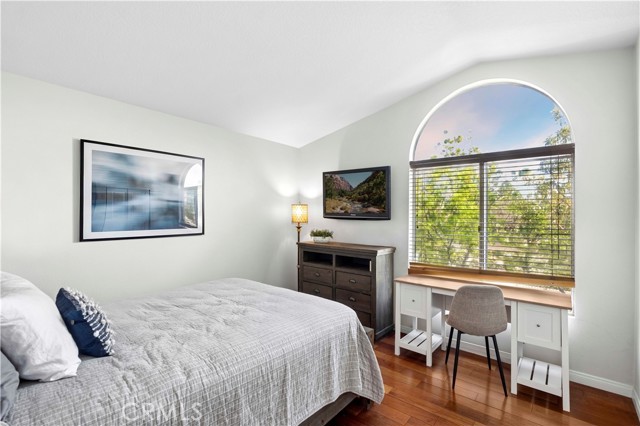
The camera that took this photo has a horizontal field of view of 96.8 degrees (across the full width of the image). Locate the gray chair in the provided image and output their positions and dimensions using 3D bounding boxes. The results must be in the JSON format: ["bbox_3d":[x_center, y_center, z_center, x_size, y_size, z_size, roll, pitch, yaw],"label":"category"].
[{"bbox_3d":[1.322,0.999,2.447,0.430,0.869,0.490,0,0,15],"label":"gray chair"}]

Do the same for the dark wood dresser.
[{"bbox_3d":[0.299,0.920,3.633,1.205,1.005,0.450,1,0,39],"label":"dark wood dresser"}]

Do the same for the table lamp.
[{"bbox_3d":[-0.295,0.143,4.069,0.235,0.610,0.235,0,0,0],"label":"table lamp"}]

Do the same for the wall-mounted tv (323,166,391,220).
[{"bbox_3d":[0.468,-0.241,3.723,1.018,0.643,0.085,1,0,39],"label":"wall-mounted tv"}]

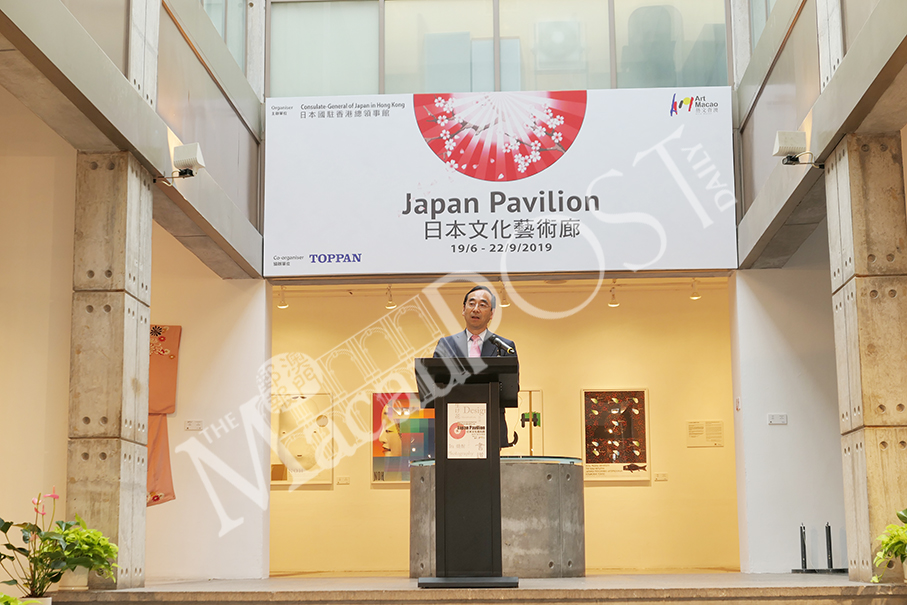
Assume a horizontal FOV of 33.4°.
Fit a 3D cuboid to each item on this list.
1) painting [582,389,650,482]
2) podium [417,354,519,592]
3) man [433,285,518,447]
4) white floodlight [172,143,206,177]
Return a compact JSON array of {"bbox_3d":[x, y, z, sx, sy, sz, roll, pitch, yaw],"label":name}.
[{"bbox_3d":[1.884,1.538,17.509,0.775,1.070,0.040,-1,-9,3],"label":"painting"},{"bbox_3d":[0.087,0.922,8.146,0.550,1.200,0.460,-1,-10,3],"label":"podium"},{"bbox_3d":[0.133,0.744,8.600,0.500,1.700,0.360,-1,-10,3],"label":"man"},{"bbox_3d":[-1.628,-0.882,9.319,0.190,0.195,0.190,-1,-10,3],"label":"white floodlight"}]

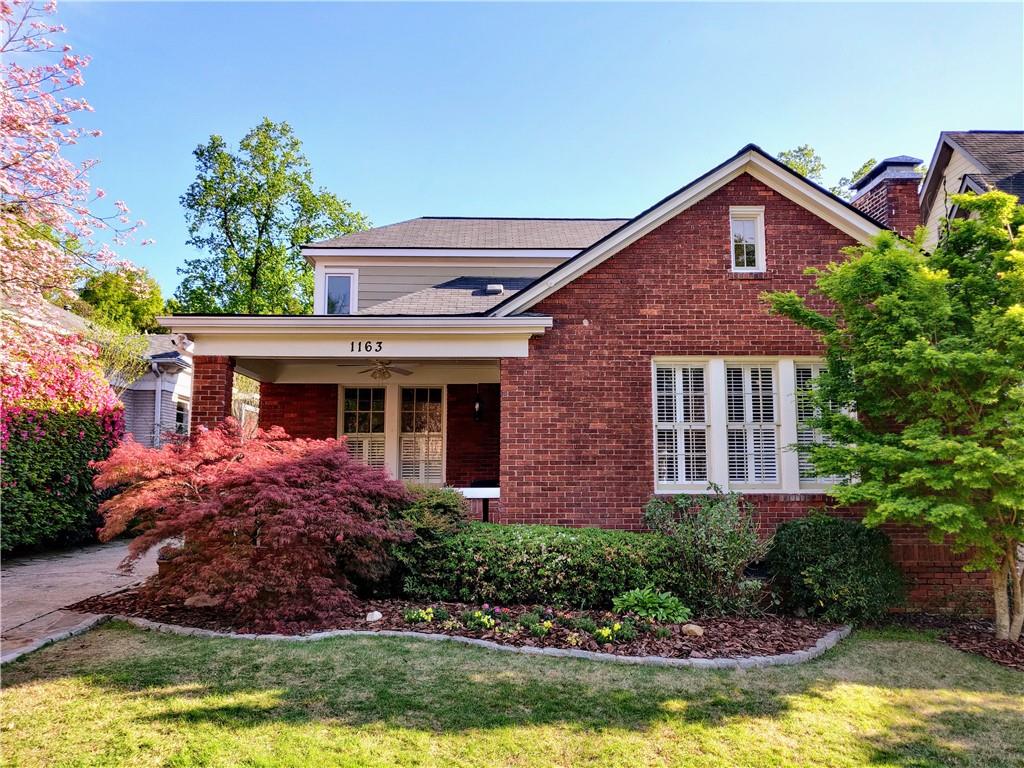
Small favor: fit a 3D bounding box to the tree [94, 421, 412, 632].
[{"bbox_3d":[-2.860,1.429,8.139,3.500,2.050,2.700,0,-7,0],"label":"tree"}]

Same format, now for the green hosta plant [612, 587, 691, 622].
[{"bbox_3d":[1.470,2.258,7.689,0.830,0.360,0.750,0,-7,0],"label":"green hosta plant"}]

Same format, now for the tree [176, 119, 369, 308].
[{"bbox_3d":[-9.800,-3.171,29.572,8.200,15.700,8.000,0,-7,0],"label":"tree"}]

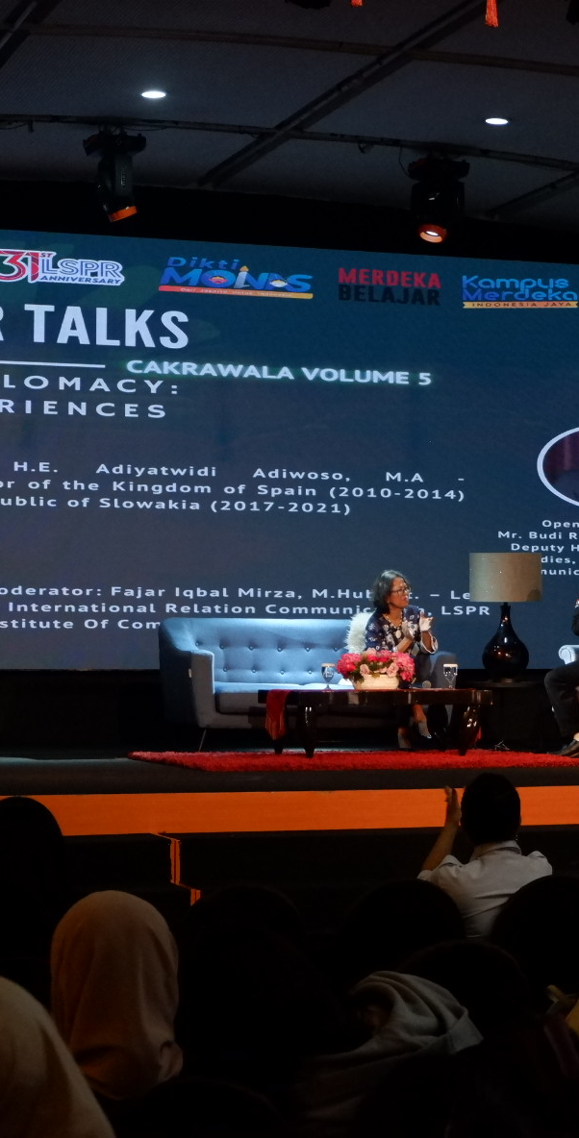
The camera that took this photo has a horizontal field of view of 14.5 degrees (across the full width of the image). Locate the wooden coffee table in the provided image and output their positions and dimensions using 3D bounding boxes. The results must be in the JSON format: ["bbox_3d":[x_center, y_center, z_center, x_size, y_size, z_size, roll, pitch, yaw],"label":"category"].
[{"bbox_3d":[0.540,0.964,14.430,1.314,0.425,0.771,1,-2,-18],"label":"wooden coffee table"}]

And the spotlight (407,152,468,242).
[{"bbox_3d":[0.949,-2.355,14.500,0.380,0.500,0.320,0,-2,6],"label":"spotlight"}]

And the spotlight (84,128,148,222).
[{"bbox_3d":[-1.060,-2.403,13.900,0.380,0.500,0.330,1,-3,-28],"label":"spotlight"}]

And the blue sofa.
[{"bbox_3d":[0.127,0.774,15.423,1.838,0.869,0.909,1,-2,-18],"label":"blue sofa"}]

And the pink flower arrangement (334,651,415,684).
[{"bbox_3d":[0.547,0.638,14.422,0.464,0.257,0.356,1,-2,-18],"label":"pink flower arrangement"}]

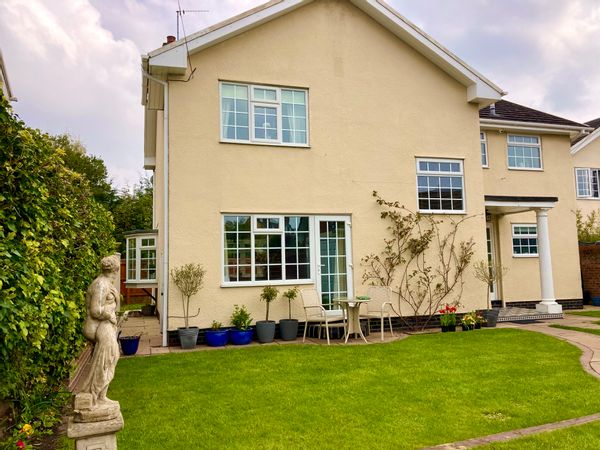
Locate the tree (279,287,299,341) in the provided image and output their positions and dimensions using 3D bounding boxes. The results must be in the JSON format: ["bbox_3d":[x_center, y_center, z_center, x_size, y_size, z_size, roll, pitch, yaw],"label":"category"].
[{"bbox_3d":[-0.221,1.689,9.278,0.377,0.998,0.377,-1,-5,0],"label":"tree"}]

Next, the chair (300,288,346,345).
[{"bbox_3d":[0.435,1.660,8.889,0.662,0.948,0.552,-6,-7,38],"label":"chair"}]

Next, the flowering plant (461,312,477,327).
[{"bbox_3d":[3.487,1.960,10.065,0.313,0.285,0.276,0,-6,-18],"label":"flowering plant"}]

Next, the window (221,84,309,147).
[{"bbox_3d":[-0.672,-2.144,9.558,1.830,1.220,0.130,0,-5,-18],"label":"window"}]

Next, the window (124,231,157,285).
[{"bbox_3d":[-4.745,1.006,14.515,0.950,1.520,1.900,0,-5,-18],"label":"window"}]

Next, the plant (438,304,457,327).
[{"bbox_3d":[2.988,1.848,9.890,0.359,0.435,0.313,0,-6,-18],"label":"plant"}]

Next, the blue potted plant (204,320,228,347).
[{"bbox_3d":[-1.485,1.943,8.684,0.414,0.434,0.414,0,-6,-18],"label":"blue potted plant"}]

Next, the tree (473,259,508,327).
[{"bbox_3d":[4.126,1.479,10.603,0.727,1.443,0.690,0,-6,-18],"label":"tree"}]

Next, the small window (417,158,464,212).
[{"bbox_3d":[3.102,-0.851,10.662,1.220,1.220,0.130,0,-5,-18],"label":"small window"}]

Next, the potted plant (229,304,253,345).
[{"bbox_3d":[-1.076,1.828,8.931,0.432,0.699,0.432,0,-6,-18],"label":"potted plant"}]

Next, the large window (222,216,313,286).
[{"bbox_3d":[-0.629,0.485,9.492,1.794,1.375,0.120,0,-6,-18],"label":"large window"}]

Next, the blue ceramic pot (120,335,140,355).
[{"bbox_3d":[-2.743,1.934,7.831,0.335,0.295,0.335,0,-5,-18],"label":"blue ceramic pot"}]

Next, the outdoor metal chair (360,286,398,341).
[{"bbox_3d":[1.418,1.619,8.992,0.570,0.920,0.610,-5,-6,35],"label":"outdoor metal chair"}]

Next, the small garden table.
[{"bbox_3d":[0.936,1.698,8.631,0.680,0.725,0.680,-1,-5,0],"label":"small garden table"}]

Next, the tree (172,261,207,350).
[{"bbox_3d":[-1.939,1.378,8.393,0.600,1.460,0.580,0,-5,-18],"label":"tree"}]

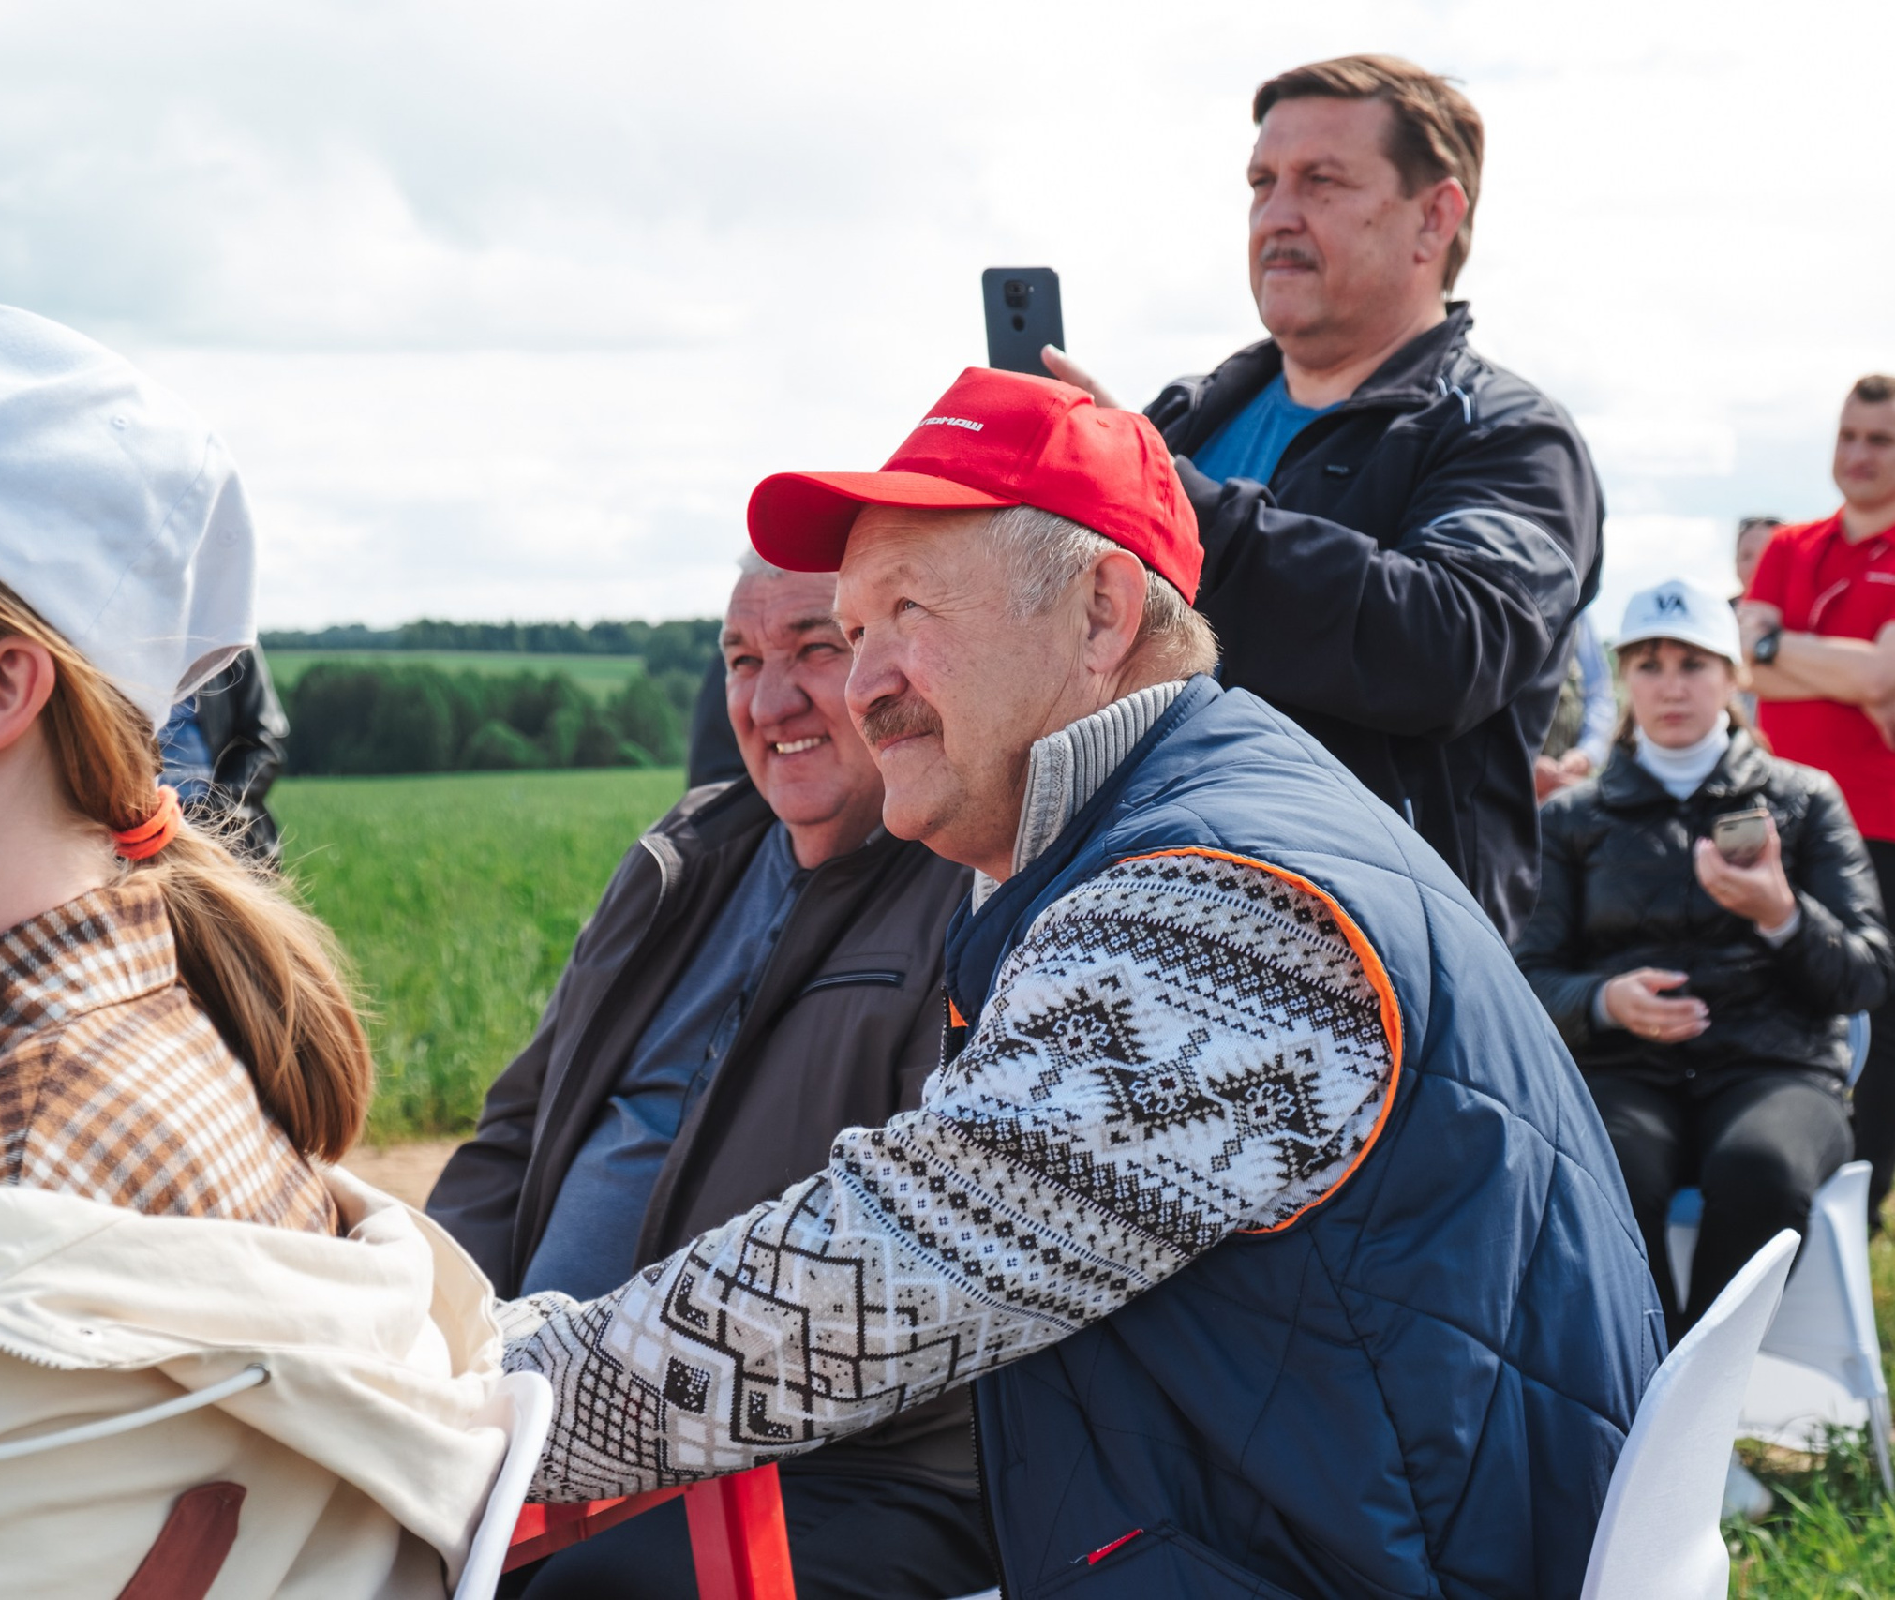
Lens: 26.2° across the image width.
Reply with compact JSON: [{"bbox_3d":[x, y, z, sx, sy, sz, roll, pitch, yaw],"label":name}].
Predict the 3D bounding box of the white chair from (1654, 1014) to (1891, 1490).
[{"bbox_3d":[1.150,0.554,6.050,0.520,0.850,0.560,1,2,16],"label":"white chair"}]

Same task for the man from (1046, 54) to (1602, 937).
[{"bbox_3d":[0.310,0.185,3.640,0.580,1.740,0.580,-2,2,-43],"label":"man"}]

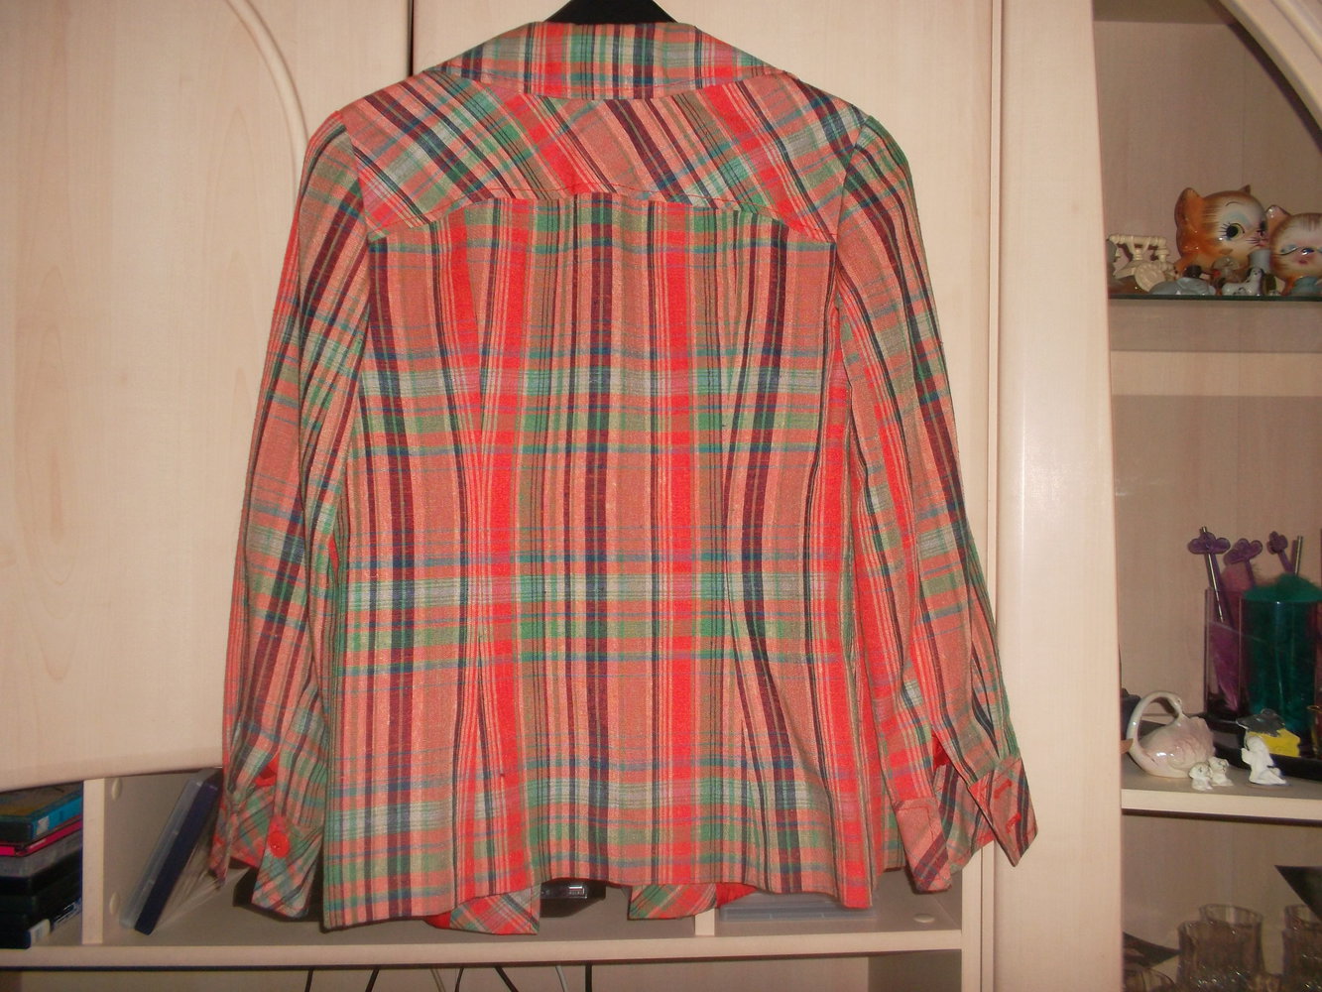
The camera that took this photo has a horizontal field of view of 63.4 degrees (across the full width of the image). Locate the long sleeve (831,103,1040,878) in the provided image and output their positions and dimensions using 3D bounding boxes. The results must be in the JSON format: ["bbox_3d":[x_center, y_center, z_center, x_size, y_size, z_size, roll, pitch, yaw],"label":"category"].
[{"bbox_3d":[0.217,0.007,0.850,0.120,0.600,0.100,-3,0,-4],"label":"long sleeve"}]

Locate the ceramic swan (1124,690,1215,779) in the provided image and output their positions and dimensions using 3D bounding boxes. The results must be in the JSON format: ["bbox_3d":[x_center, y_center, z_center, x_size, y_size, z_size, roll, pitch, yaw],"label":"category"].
[{"bbox_3d":[0.476,0.224,1.000,0.083,0.078,0.052,1,0,2],"label":"ceramic swan"}]

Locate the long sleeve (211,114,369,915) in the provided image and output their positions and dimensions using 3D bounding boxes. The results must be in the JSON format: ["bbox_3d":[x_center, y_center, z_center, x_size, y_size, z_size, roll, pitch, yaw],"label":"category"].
[{"bbox_3d":[-0.284,0.014,0.820,0.098,0.600,0.100,3,0,-4],"label":"long sleeve"}]

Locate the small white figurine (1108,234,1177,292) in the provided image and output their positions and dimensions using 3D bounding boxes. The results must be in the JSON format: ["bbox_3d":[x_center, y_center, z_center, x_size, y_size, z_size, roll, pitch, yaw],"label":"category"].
[{"bbox_3d":[0.439,-0.210,0.975,0.060,0.055,0.035,1,0,0],"label":"small white figurine"}]

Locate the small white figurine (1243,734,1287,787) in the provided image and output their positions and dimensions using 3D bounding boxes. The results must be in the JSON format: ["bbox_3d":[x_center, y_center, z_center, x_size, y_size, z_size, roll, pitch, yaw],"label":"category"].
[{"bbox_3d":[0.545,0.238,0.965,0.039,0.045,0.027,1,0,12],"label":"small white figurine"}]

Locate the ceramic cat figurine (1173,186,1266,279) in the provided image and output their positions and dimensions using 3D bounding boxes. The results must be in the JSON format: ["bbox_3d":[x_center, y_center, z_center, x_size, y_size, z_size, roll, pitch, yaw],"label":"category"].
[{"bbox_3d":[0.520,-0.235,0.995,0.080,0.102,0.080,1,0,-30],"label":"ceramic cat figurine"}]

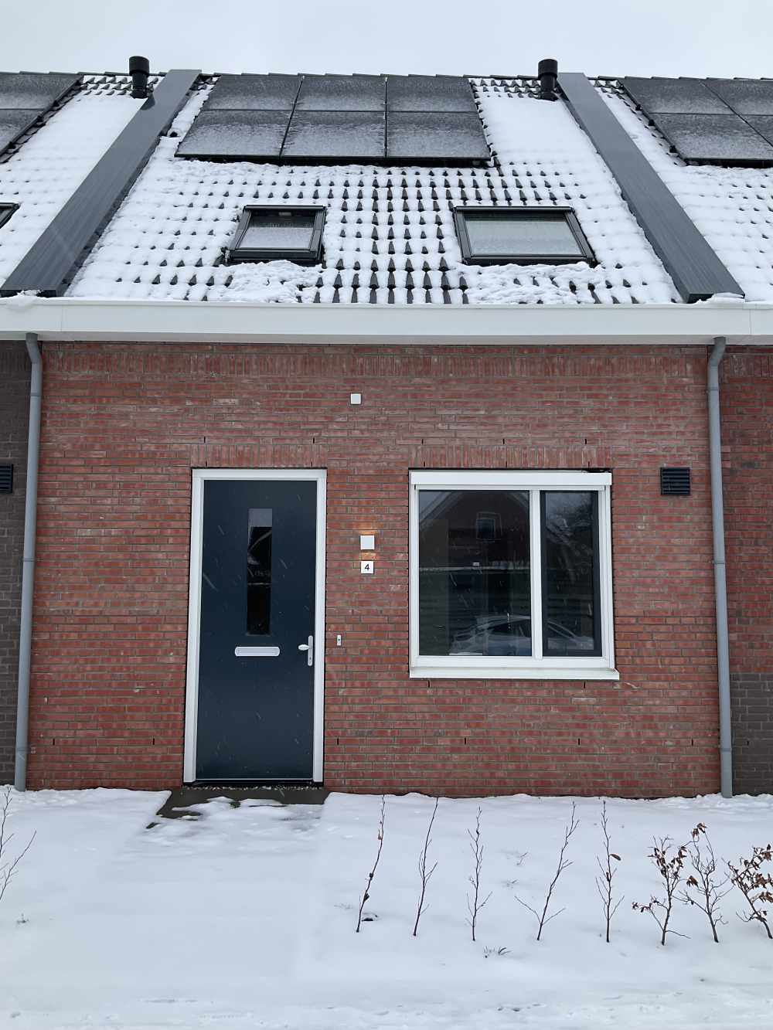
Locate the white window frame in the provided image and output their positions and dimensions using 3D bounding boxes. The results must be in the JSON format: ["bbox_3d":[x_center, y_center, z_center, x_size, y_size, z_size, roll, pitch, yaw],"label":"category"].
[{"bbox_3d":[0.983,0.468,6.859,1.603,1.624,0.130,0,-6,0],"label":"white window frame"}]

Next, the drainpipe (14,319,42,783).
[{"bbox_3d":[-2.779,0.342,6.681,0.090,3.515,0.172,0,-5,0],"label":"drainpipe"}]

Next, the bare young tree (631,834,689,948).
[{"bbox_3d":[1.227,1.680,3.862,0.266,0.469,0.240,0,-6,0],"label":"bare young tree"}]

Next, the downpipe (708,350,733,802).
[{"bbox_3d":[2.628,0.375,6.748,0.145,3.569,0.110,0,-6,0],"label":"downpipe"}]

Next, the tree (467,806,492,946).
[{"bbox_3d":[0.415,1.612,3.885,0.116,0.589,0.120,0,-5,0],"label":"tree"}]

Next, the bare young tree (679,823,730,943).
[{"bbox_3d":[1.434,1.653,3.888,0.232,0.519,0.220,0,-5,0],"label":"bare young tree"}]

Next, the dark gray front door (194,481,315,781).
[{"bbox_3d":[-1.017,0.894,6.854,0.910,2.343,0.060,0,-6,0],"label":"dark gray front door"}]

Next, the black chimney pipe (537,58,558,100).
[{"bbox_3d":[2.130,-5.673,11.363,0.260,0.538,0.260,0,-5,0],"label":"black chimney pipe"}]

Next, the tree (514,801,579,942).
[{"bbox_3d":[0.729,1.613,3.920,0.306,0.611,0.250,0,-6,0],"label":"tree"}]

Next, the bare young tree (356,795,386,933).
[{"bbox_3d":[-0.071,1.618,4.008,0.141,0.614,0.140,0,-6,0],"label":"bare young tree"}]

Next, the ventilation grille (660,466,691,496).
[{"bbox_3d":[2.291,-0.265,6.838,0.228,0.217,0.040,0,-5,0],"label":"ventilation grille"}]

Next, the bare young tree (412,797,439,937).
[{"bbox_3d":[0.179,1.606,3.955,0.125,0.611,0.120,0,-5,0],"label":"bare young tree"}]

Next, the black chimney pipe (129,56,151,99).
[{"bbox_3d":[-3.252,-5.692,11.348,0.260,0.549,0.260,0,-5,0],"label":"black chimney pipe"}]

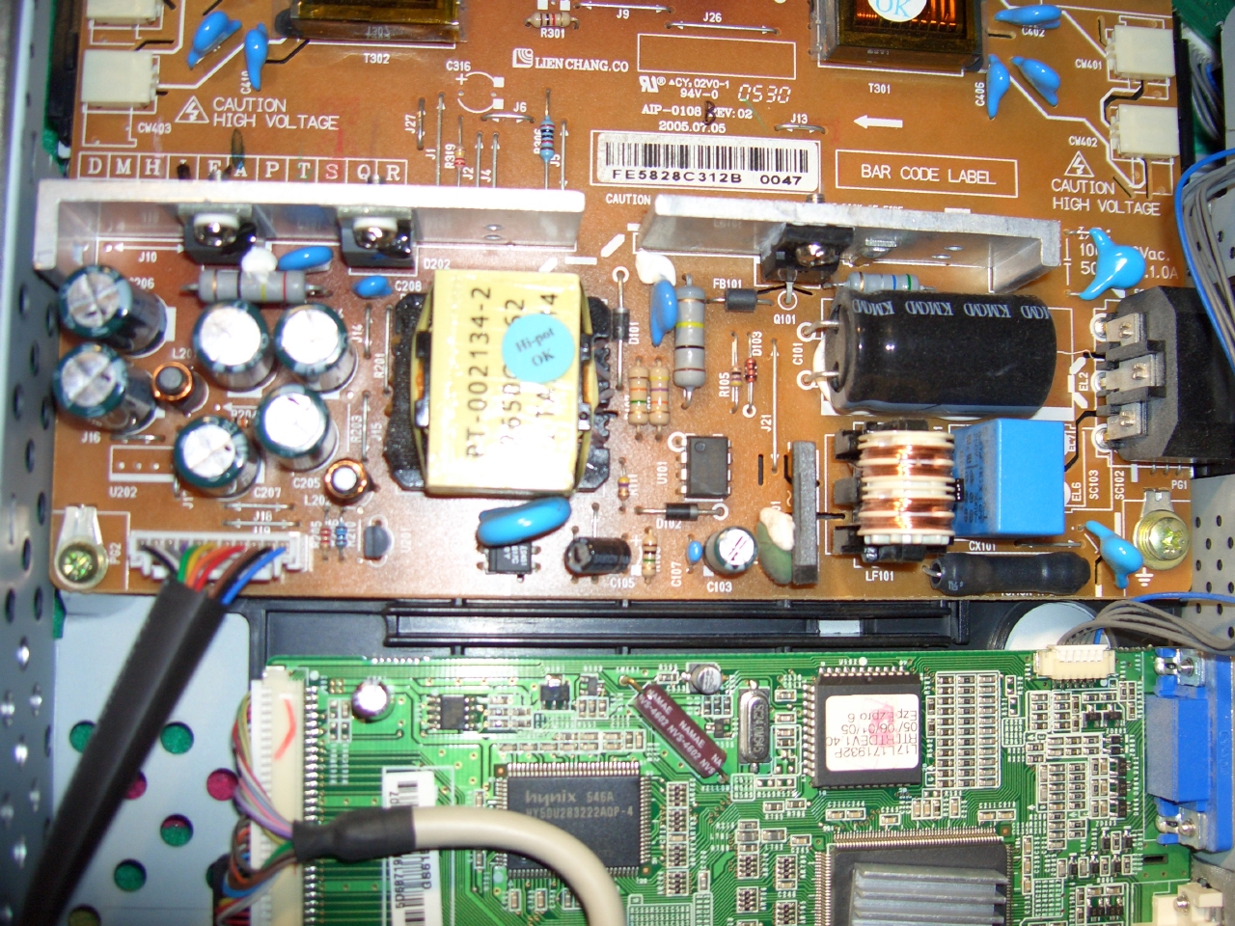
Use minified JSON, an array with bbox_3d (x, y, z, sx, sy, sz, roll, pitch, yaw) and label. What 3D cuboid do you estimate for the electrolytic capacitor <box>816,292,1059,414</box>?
[{"bbox_3d":[0.047,-0.016,0.206,0.030,0.018,0.018,2,85,-6],"label":"electrolytic capacitor"}]

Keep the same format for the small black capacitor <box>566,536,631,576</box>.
[{"bbox_3d":[-0.003,0.014,0.206,0.005,0.011,0.005,-2,86,31],"label":"small black capacitor"}]

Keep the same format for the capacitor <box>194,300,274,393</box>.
[{"bbox_3d":[-0.053,-0.016,0.195,0.010,0.019,0.010,1,85,-9],"label":"capacitor"}]

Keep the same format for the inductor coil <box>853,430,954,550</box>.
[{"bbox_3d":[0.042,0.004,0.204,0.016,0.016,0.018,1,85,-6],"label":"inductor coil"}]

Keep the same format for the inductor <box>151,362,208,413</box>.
[{"bbox_3d":[-0.065,-0.011,0.206,0.006,0.011,0.006,1,86,-6],"label":"inductor"}]

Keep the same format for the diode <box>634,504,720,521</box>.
[{"bbox_3d":[0.009,0.007,0.208,0.013,0.003,0.003,1,85,-6],"label":"diode"}]

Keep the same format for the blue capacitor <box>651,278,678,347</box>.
[{"bbox_3d":[0.007,-0.023,0.210,0.004,0.010,0.009,1,85,-9],"label":"blue capacitor"}]

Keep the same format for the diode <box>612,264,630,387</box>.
[{"bbox_3d":[0.000,-0.021,0.218,0.003,0.003,0.019,1,86,-6],"label":"diode"}]

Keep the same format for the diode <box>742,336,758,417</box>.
[{"bbox_3d":[0.021,-0.014,0.215,0.002,0.002,0.013,1,85,-6],"label":"diode"}]

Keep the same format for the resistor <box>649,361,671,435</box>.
[{"bbox_3d":[0.007,-0.010,0.217,0.003,0.004,0.013,1,86,-6],"label":"resistor"}]

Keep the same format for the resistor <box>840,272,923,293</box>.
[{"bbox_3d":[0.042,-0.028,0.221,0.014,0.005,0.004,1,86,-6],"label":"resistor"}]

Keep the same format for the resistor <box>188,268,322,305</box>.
[{"bbox_3d":[-0.055,-0.027,0.211,0.021,0.006,0.005,1,86,-6],"label":"resistor"}]

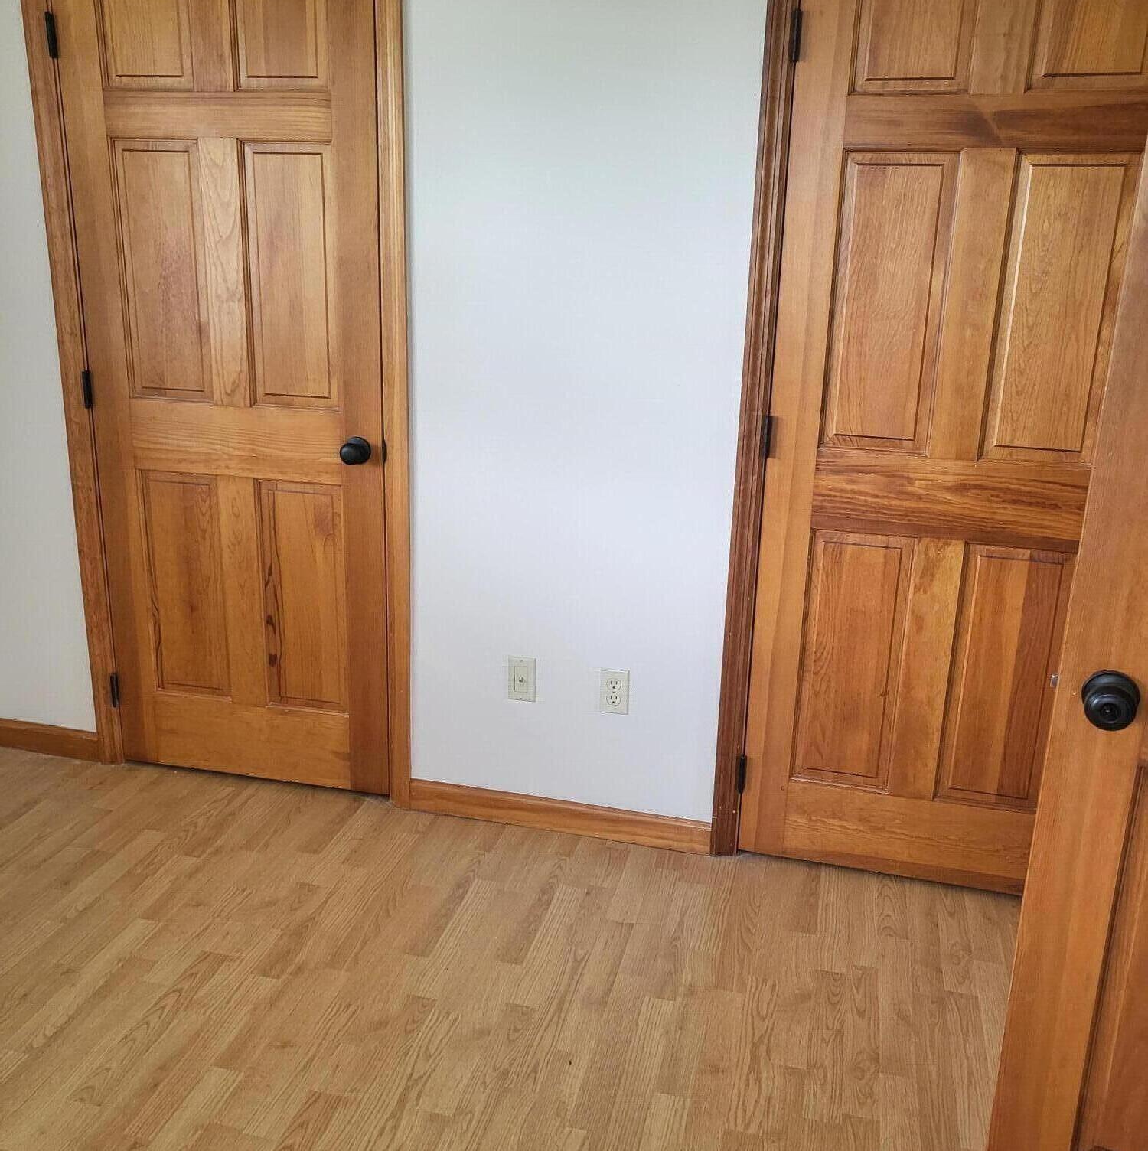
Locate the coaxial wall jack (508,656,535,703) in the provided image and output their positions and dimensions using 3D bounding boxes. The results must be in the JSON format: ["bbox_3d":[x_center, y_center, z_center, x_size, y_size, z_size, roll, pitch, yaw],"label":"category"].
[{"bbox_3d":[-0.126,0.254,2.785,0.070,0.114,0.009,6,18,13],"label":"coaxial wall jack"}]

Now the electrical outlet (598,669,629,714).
[{"bbox_3d":[0.096,0.279,2.736,0.070,0.114,0.007,6,18,13],"label":"electrical outlet"}]

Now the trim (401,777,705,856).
[{"bbox_3d":[-0.046,0.602,2.867,0.777,0.082,0.013,6,18,13],"label":"trim"}]

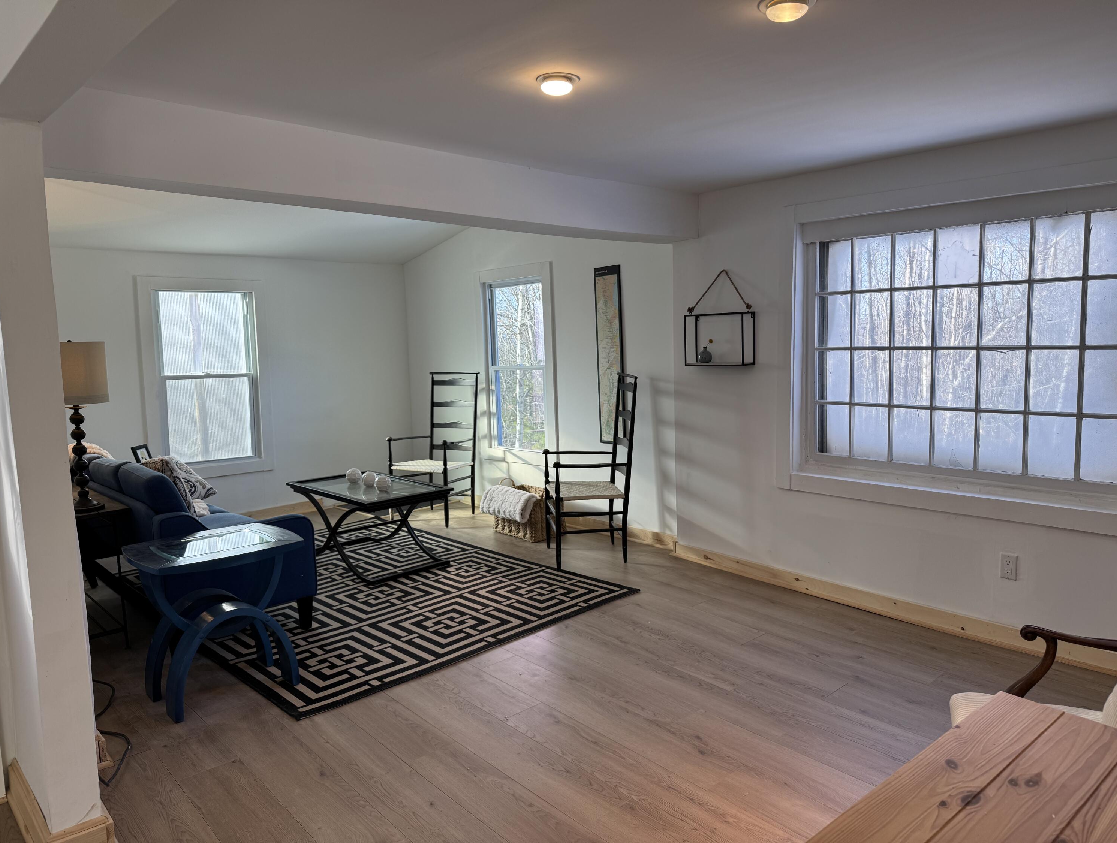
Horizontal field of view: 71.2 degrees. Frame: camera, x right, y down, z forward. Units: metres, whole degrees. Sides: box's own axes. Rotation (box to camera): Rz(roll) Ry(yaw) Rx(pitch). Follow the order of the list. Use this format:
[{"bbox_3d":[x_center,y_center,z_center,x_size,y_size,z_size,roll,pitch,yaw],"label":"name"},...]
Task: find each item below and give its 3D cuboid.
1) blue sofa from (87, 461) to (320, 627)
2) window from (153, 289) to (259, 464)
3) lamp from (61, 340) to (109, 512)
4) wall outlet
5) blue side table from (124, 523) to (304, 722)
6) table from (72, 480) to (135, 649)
[{"bbox_3d":[-2.133,0.586,4.330,0.735,0.846,2.002,-6,8,-41],"label":"blue sofa"},{"bbox_3d":[-2.781,-0.346,6.197,0.770,1.365,0.100,-6,8,-41],"label":"window"},{"bbox_3d":[-2.259,0.020,3.658,0.310,0.770,0.310,-6,8,-41],"label":"lamp"},{"bbox_3d":[1.991,0.642,3.448,0.008,0.114,0.070,-6,8,-39],"label":"wall outlet"},{"bbox_3d":[-1.394,0.801,3.195,0.585,0.616,0.460,-6,8,-41],"label":"blue side table"},{"bbox_3d":[-2.452,0.721,3.938,0.340,0.672,1.064,-6,8,-41],"label":"table"}]

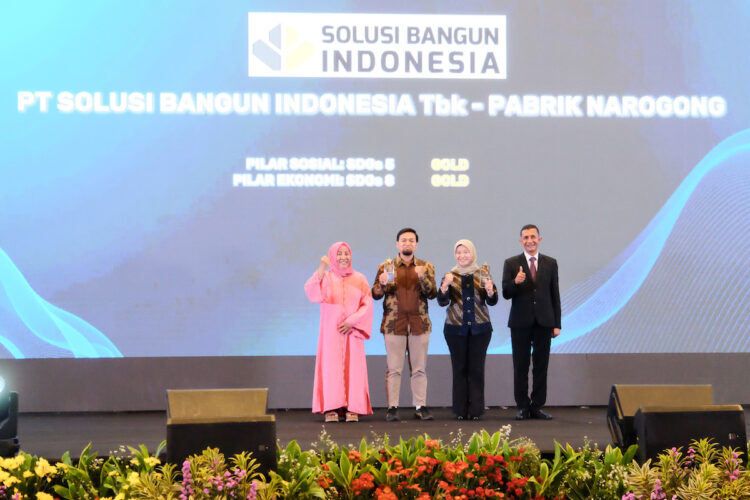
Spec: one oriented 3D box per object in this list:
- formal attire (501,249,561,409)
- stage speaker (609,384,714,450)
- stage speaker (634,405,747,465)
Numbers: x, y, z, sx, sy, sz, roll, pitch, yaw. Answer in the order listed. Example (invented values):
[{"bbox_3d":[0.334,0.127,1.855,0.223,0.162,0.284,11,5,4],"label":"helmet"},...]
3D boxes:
[{"bbox_3d":[1.364,0.721,11.914,0.520,1.400,0.330,0,-1,2],"label":"formal attire"},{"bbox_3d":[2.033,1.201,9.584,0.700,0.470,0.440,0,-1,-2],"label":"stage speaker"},{"bbox_3d":[2.085,1.230,8.984,0.690,0.390,0.380,0,-1,-8],"label":"stage speaker"}]

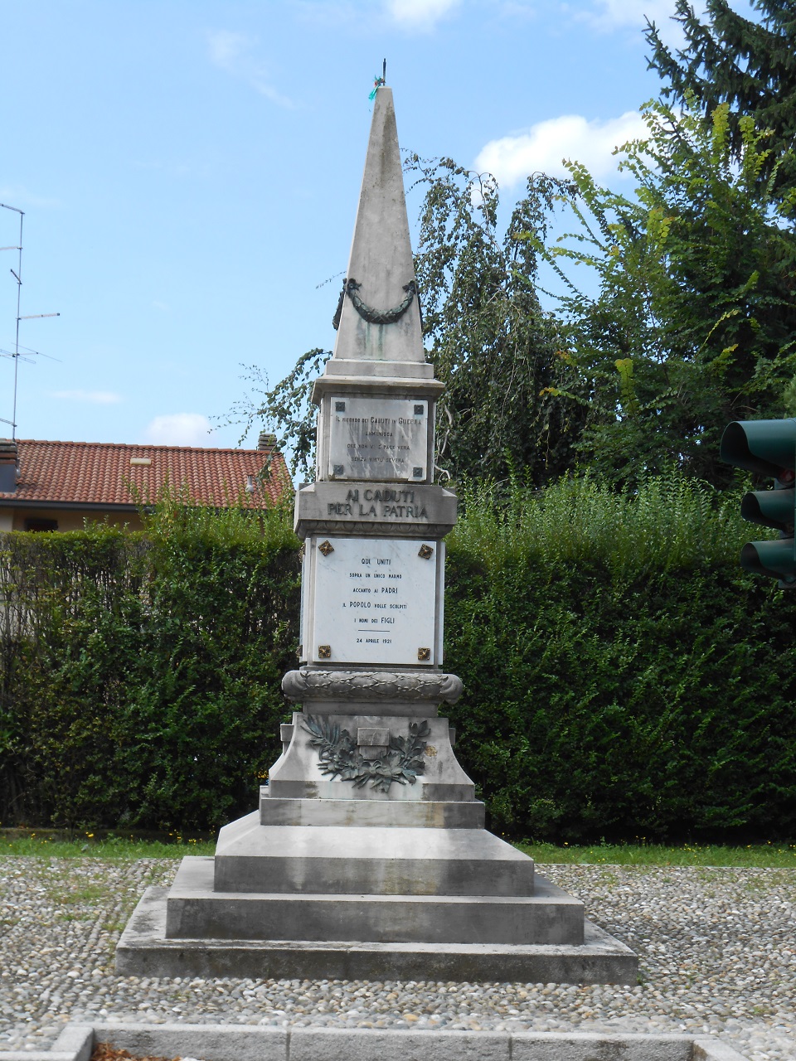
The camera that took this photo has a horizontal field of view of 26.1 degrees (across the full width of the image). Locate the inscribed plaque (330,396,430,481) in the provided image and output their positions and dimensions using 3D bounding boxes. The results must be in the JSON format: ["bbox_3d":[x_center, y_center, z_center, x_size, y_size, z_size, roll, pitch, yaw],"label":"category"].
[{"bbox_3d":[-0.120,-0.564,10.658,0.603,0.503,0.035,2,-5,-5],"label":"inscribed plaque"}]

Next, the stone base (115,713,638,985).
[{"bbox_3d":[-0.206,1.861,10.771,2.810,1.399,2.969,2,-5,-5],"label":"stone base"}]

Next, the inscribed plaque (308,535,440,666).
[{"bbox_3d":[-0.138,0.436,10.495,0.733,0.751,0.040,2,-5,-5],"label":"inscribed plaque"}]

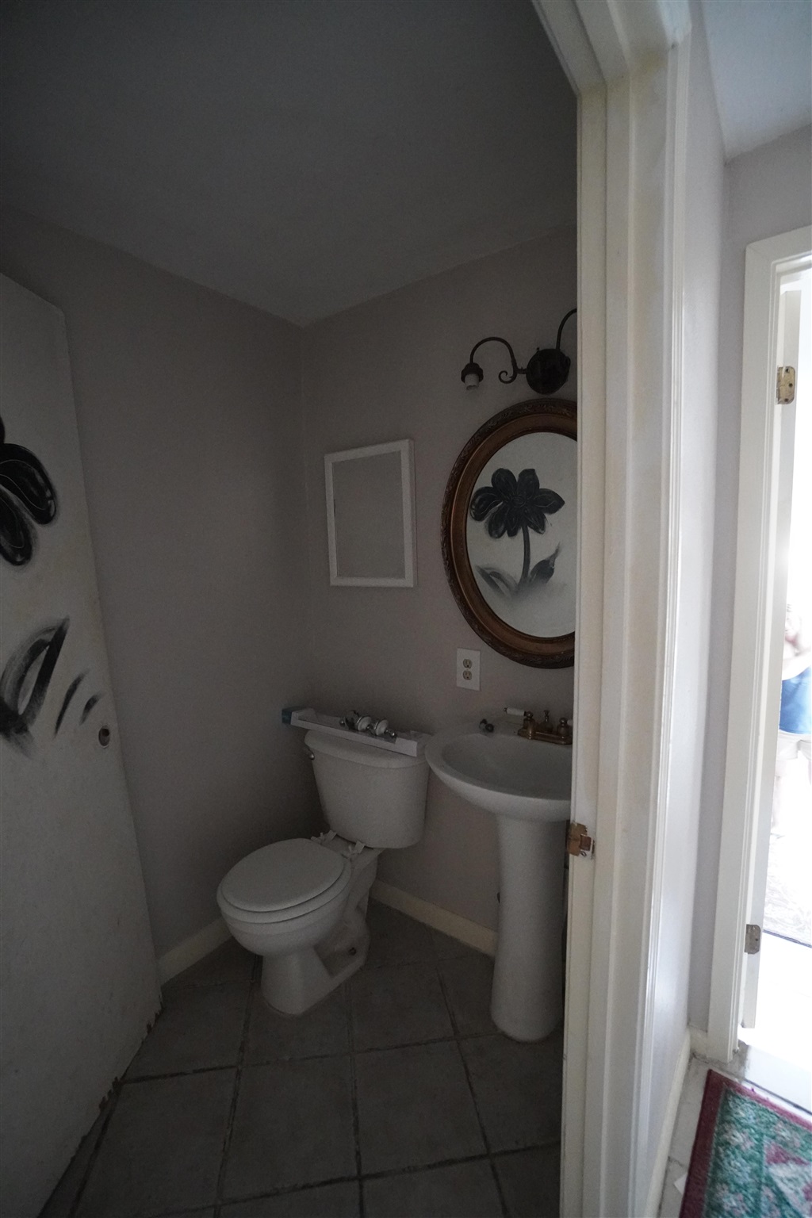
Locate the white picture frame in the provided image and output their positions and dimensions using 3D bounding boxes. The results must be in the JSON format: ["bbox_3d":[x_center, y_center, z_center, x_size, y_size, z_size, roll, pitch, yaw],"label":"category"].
[{"bbox_3d":[-0.141,-0.338,1.914,0.413,0.513,0.022,3,7,36],"label":"white picture frame"}]

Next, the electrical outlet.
[{"bbox_3d":[0.215,0.204,1.722,0.089,0.134,0.008,3,7,36],"label":"electrical outlet"}]

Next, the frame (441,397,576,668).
[{"bbox_3d":[0.396,-0.222,1.518,0.660,0.790,0.040,3,7,36],"label":"frame"}]

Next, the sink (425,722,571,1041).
[{"bbox_3d":[0.326,0.817,1.428,0.570,0.850,0.450,3,7,36],"label":"sink"}]

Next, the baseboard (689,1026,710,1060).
[{"bbox_3d":[0.810,1.197,1.403,0.054,0.083,0.016,3,7,36],"label":"baseboard"}]

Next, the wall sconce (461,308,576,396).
[{"bbox_3d":[0.376,-0.700,1.414,0.460,0.170,0.145,3,7,36],"label":"wall sconce"}]

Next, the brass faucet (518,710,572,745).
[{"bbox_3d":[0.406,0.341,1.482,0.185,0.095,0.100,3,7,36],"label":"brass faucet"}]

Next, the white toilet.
[{"bbox_3d":[-0.289,0.854,1.718,0.460,0.740,0.690,3,7,36],"label":"white toilet"}]

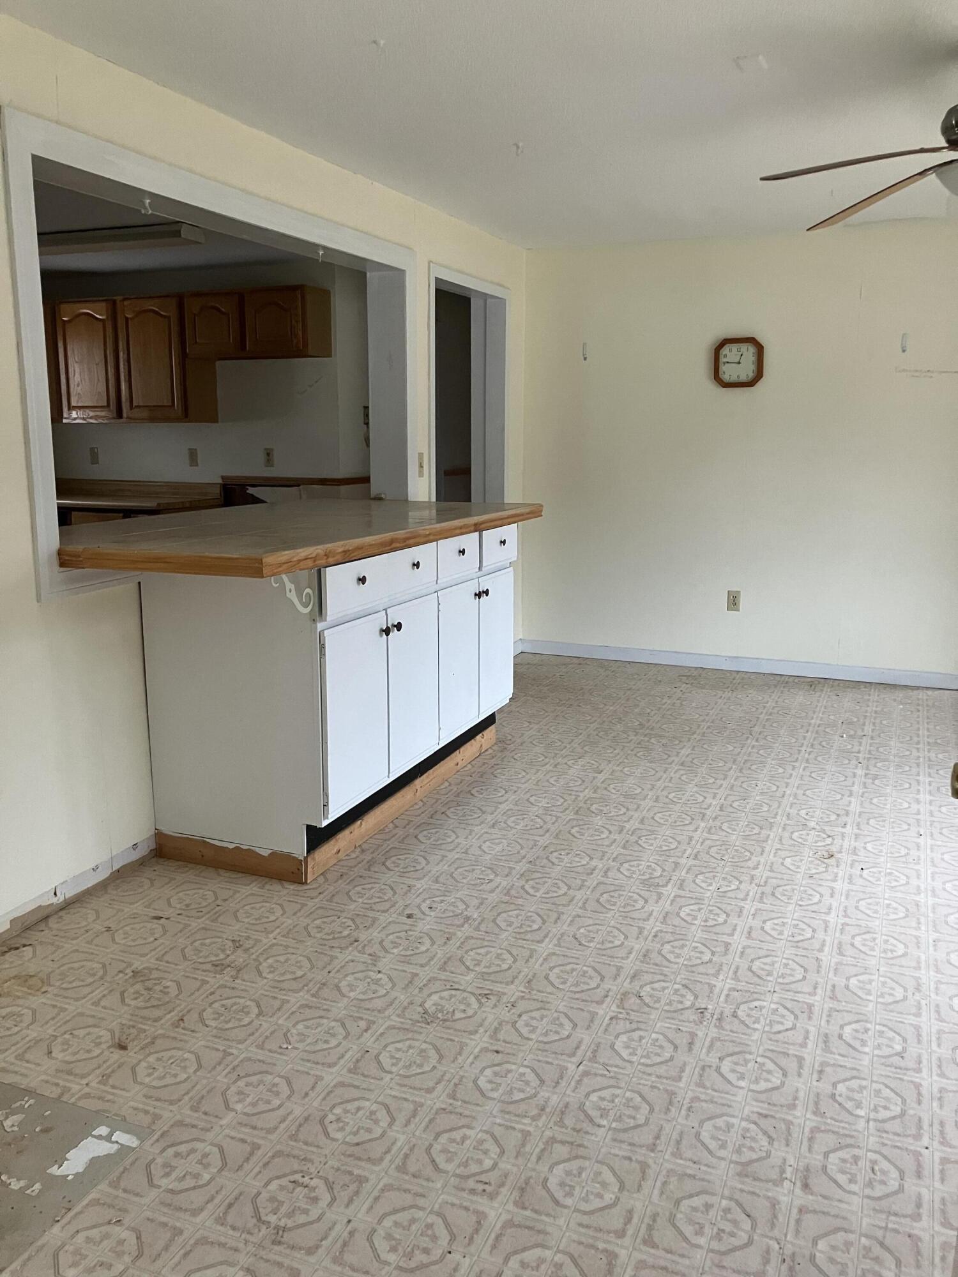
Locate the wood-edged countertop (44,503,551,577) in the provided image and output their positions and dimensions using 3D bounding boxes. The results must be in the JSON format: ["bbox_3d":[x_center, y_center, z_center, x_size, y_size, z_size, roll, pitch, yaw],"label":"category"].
[{"bbox_3d":[-0.438,-0.388,3.631,0.662,0.057,2.080,5,12,22],"label":"wood-edged countertop"}]

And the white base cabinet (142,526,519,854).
[{"bbox_3d":[-0.429,0.063,3.725,0.631,0.860,1.526,5,12,22],"label":"white base cabinet"}]

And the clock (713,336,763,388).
[{"bbox_3d":[1.377,-1.458,5.470,0.254,0.254,0.042,5,12,22],"label":"clock"}]

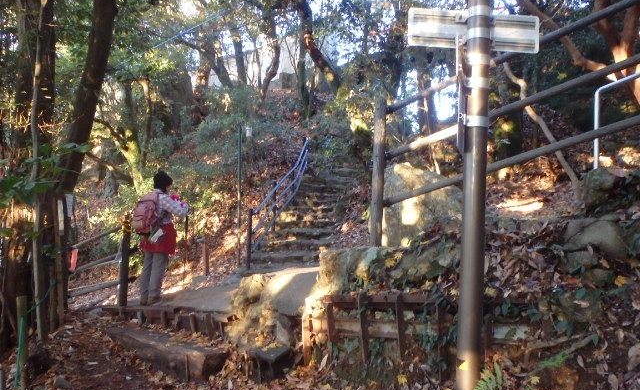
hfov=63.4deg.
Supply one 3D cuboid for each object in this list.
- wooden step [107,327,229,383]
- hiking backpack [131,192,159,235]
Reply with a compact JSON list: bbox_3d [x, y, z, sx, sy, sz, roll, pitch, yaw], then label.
[{"bbox_3d":[-1.672,1.673,5.509,1.389,0.260,0.280,2,0,27],"label":"wooden step"},{"bbox_3d":[-1.997,0.209,5.900,0.275,0.470,0.195,2,-11,33],"label":"hiking backpack"}]

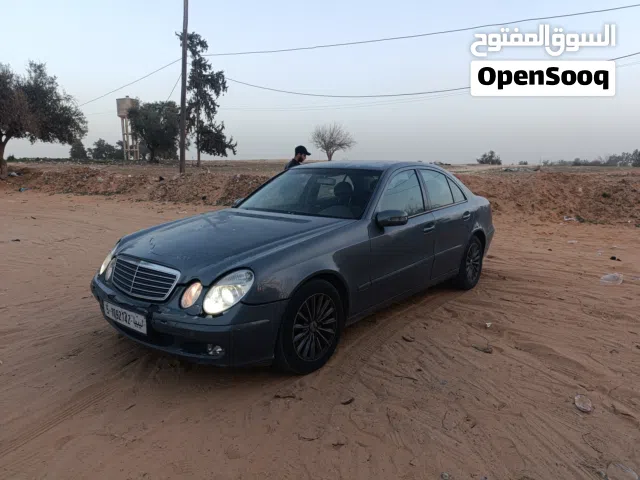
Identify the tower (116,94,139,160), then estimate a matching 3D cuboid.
[{"bbox_3d":[-35.129,-20.491,78.000,4.300,11.490,4.300,-4,11,-24],"label":"tower"}]

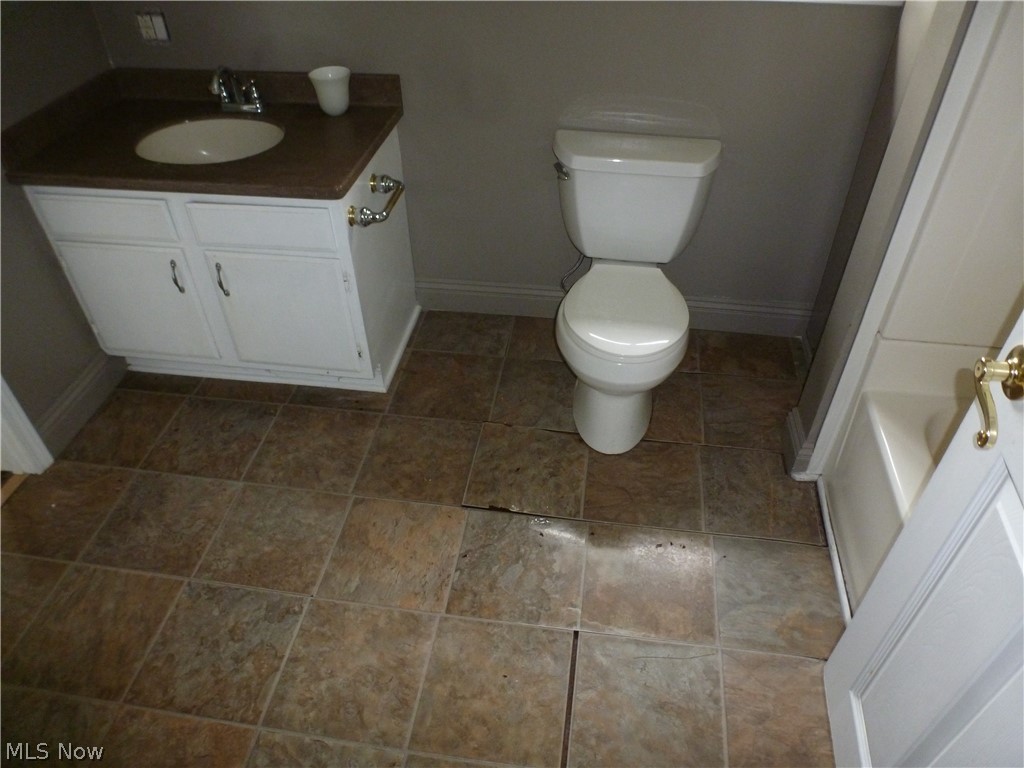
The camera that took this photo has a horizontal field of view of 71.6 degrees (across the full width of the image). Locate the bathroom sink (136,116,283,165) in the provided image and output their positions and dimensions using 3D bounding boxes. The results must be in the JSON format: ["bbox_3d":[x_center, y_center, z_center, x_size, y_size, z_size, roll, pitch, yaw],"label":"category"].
[{"bbox_3d":[-0.837,-0.627,2.027,0.395,0.145,0.305,5,42,7],"label":"bathroom sink"}]

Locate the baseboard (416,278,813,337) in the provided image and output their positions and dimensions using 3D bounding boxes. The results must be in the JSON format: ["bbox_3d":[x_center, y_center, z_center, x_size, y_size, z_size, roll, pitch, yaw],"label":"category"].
[{"bbox_3d":[0.352,-0.281,2.614,1.417,0.129,0.016,5,42,8],"label":"baseboard"}]

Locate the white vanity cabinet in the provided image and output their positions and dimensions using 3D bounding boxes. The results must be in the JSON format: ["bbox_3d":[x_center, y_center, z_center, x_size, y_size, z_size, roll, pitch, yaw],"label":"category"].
[{"bbox_3d":[-0.850,-0.424,2.320,0.913,0.689,0.544,5,41,6],"label":"white vanity cabinet"}]

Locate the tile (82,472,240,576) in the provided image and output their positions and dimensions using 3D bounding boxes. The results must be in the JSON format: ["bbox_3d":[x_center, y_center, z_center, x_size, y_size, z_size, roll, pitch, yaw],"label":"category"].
[{"bbox_3d":[-0.936,0.370,1.908,0.318,0.012,0.312,5,42,7],"label":"tile"}]

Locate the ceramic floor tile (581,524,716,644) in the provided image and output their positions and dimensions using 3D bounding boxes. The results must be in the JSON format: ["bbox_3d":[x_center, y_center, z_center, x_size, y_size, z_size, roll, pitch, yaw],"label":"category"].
[{"bbox_3d":[0.346,0.496,1.791,0.323,0.010,0.323,5,41,6],"label":"ceramic floor tile"}]

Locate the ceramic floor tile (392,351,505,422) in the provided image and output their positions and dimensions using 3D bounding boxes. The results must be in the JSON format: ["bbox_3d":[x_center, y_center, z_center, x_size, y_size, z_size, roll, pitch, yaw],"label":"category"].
[{"bbox_3d":[-0.227,0.006,2.411,0.335,0.010,0.335,5,42,8],"label":"ceramic floor tile"}]

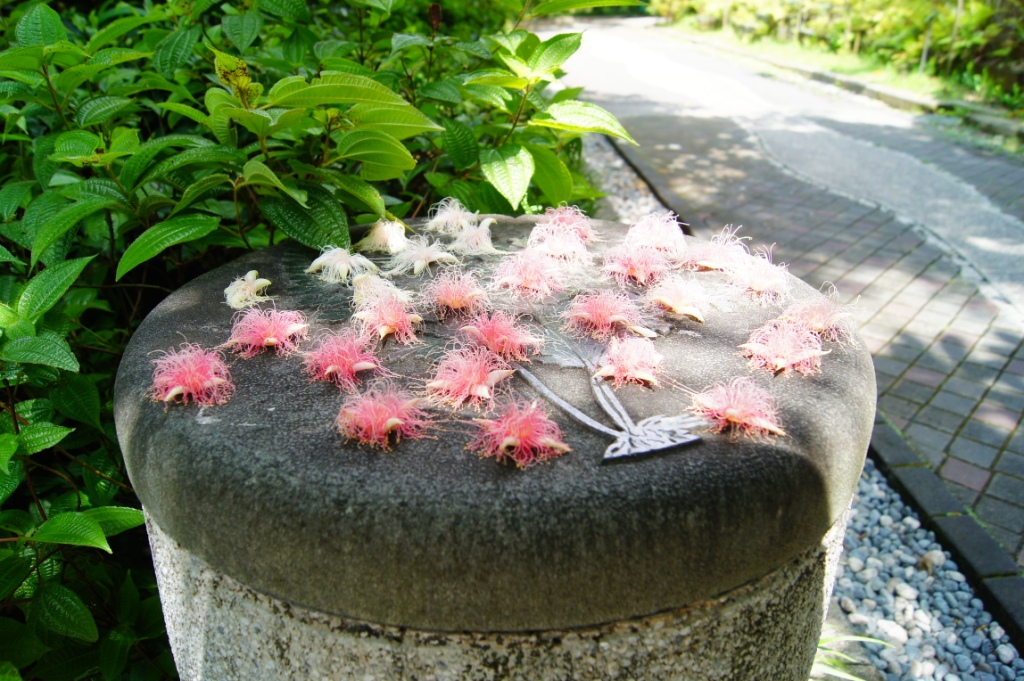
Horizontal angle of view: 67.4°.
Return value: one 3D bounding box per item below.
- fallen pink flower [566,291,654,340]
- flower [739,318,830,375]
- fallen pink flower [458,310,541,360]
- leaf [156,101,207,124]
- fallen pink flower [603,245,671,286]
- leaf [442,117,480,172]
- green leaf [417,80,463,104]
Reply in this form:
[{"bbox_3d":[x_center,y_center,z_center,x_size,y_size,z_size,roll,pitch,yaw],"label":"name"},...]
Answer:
[{"bbox_3d":[0.079,-0.026,0.622,0.075,0.025,0.052,3,25,7],"label":"fallen pink flower"},{"bbox_3d":[0.192,0.000,0.537,0.059,0.028,0.059,1,24,0],"label":"flower"},{"bbox_3d":[-0.008,-0.010,0.549,0.061,0.025,0.061,1,24,0],"label":"fallen pink flower"},{"bbox_3d":[-0.387,-0.271,0.920,0.070,0.018,0.034,-2,46,-28],"label":"leaf"},{"bbox_3d":[0.116,-0.070,0.714,0.056,0.028,0.056,-2,26,0],"label":"fallen pink flower"},{"bbox_3d":[-0.070,-0.263,1.030,0.045,0.078,0.012,-18,-8,-3],"label":"leaf"},{"bbox_3d":[-0.107,-0.373,1.150,0.070,0.014,0.042,18,57,12],"label":"green leaf"}]

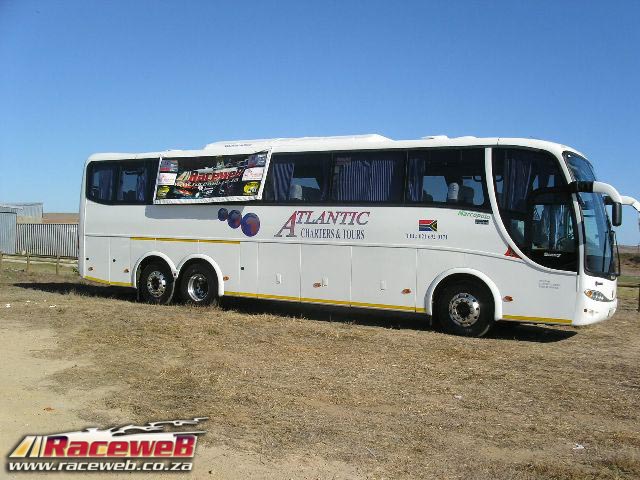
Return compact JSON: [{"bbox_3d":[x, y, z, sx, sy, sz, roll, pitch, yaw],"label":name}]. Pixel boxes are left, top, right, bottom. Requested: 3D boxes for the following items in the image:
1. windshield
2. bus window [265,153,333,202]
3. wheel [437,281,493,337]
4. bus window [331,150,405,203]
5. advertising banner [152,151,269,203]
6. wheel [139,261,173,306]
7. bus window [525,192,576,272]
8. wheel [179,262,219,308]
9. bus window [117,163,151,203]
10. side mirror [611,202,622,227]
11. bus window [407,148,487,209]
[{"bbox_3d":[5.038,-0.445,12.873,0.720,2.250,2.400,2,3,31],"label":"windshield"},{"bbox_3d":[-0.468,-1.260,14.638,1.580,1.020,0.070,2,3,31],"label":"bus window"},{"bbox_3d":[2.727,1.264,12.963,1.020,1.020,0.310,2,3,31],"label":"wheel"},{"bbox_3d":[0.932,-1.209,13.808,1.550,1.000,0.070,2,3,31],"label":"bus window"},{"bbox_3d":[-2.481,-1.374,15.611,3.100,1.100,0.060,2,-11,31],"label":"advertising banner"},{"bbox_3d":[-3.784,1.046,16.857,1.010,1.010,0.360,2,3,31],"label":"wheel"},{"bbox_3d":[3.959,-0.175,12.069,0.800,1.330,0.080,2,3,31],"label":"bus window"},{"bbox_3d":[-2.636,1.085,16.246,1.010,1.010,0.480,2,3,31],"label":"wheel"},{"bbox_3d":[-4.510,-1.372,17.034,1.100,0.970,0.070,2,3,31],"label":"bus window"},{"bbox_3d":[4.848,-0.421,11.474,0.130,0.400,0.230,3,3,43],"label":"side mirror"},{"bbox_3d":[2.335,-1.128,12.978,1.520,1.050,0.070,2,3,31],"label":"bus window"}]

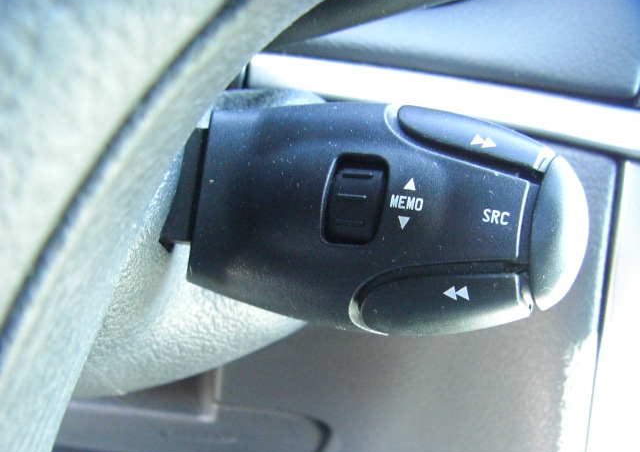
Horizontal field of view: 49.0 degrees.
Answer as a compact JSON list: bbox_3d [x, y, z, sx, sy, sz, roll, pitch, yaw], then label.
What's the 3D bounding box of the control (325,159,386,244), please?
[{"bbox_3d":[0.007,-0.005,0.148,0.012,0.017,0.006,6,-3,0],"label":"control"}]

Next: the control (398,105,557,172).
[{"bbox_3d":[0.033,-0.019,0.149,0.033,0.007,0.007,18,-15,0],"label":"control"}]

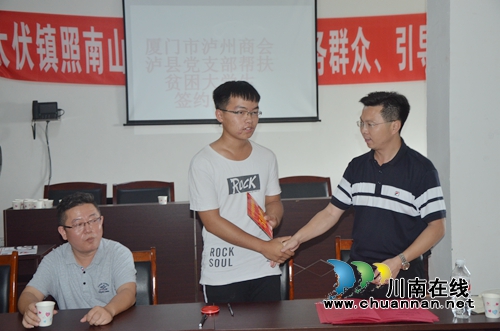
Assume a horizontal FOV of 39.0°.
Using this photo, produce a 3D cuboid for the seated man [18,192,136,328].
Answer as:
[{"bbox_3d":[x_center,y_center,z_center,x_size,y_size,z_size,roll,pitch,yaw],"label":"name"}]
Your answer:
[{"bbox_3d":[-0.693,0.740,2.962,0.500,1.250,0.720,-2,3,-10],"label":"seated man"}]

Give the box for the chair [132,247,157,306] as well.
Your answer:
[{"bbox_3d":[-0.630,0.885,3.116,0.460,0.950,0.540,-2,3,-8],"label":"chair"}]

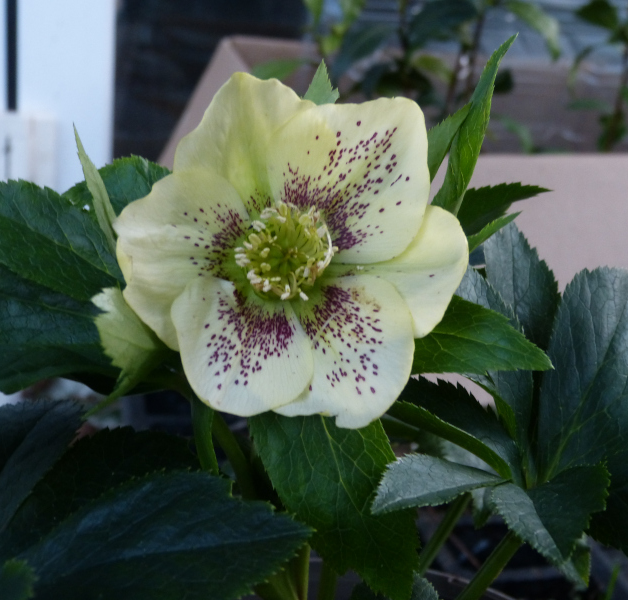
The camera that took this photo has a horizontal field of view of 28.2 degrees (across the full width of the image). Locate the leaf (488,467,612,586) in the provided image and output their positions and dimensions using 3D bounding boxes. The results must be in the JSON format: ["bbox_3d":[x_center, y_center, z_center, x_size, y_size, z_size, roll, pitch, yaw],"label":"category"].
[{"bbox_3d":[0.054,0.051,0.288,0.025,0.012,0.034,-8,41,-13],"label":"leaf"}]

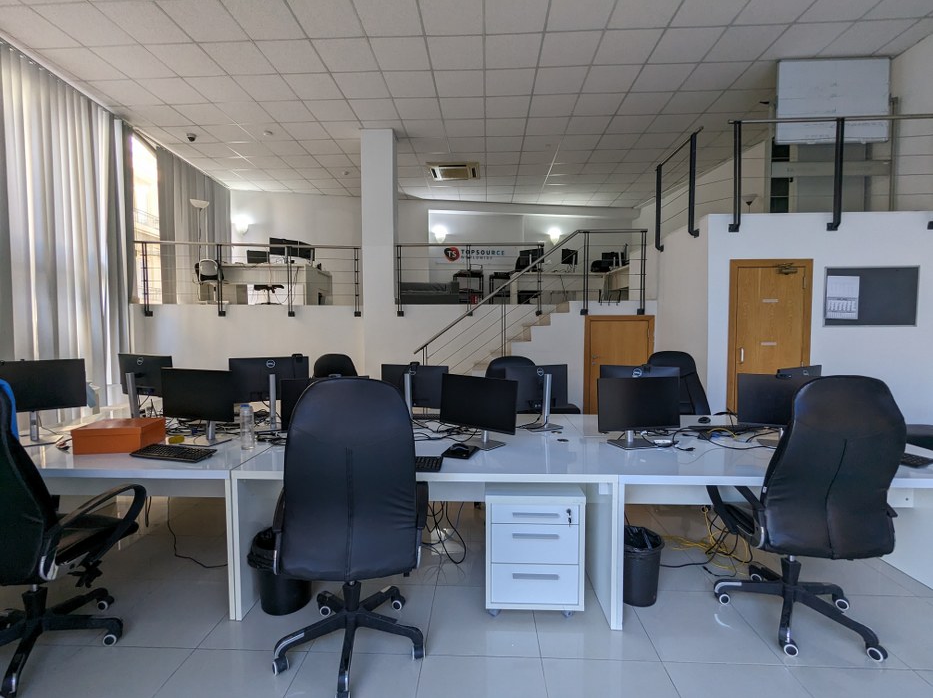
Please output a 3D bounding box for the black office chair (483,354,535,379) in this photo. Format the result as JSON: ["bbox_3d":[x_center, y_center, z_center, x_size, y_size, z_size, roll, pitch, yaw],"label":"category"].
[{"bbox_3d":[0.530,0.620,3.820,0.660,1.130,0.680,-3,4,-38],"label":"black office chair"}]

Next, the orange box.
[{"bbox_3d":[-1.962,0.494,2.461,0.332,0.136,0.265,0,3,-9],"label":"orange box"}]

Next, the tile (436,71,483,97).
[{"bbox_3d":[-0.071,-3.229,5.244,0.600,0.030,0.600,0,3,3],"label":"tile"}]

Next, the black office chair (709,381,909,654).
[{"bbox_3d":[1.591,0.705,2.043,0.640,1.210,0.660,1,3,10],"label":"black office chair"}]

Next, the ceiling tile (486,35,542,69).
[{"bbox_3d":[0.499,-3.192,4.612,0.595,0.025,0.595,0,3,3],"label":"ceiling tile"}]

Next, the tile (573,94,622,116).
[{"bbox_3d":[1.760,-3.260,5.764,0.595,0.025,0.595,0,3,3],"label":"tile"}]

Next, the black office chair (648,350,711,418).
[{"bbox_3d":[1.878,0.631,3.770,0.640,1.188,0.680,0,3,3],"label":"black office chair"}]

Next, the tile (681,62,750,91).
[{"bbox_3d":[2.911,-3.208,5.072,0.600,0.020,0.600,0,3,3],"label":"tile"}]

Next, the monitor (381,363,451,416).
[{"bbox_3d":[-0.367,0.321,2.925,0.500,0.420,0.180,1,4,20],"label":"monitor"}]

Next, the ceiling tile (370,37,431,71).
[{"bbox_3d":[-0.700,-3.195,4.669,0.595,0.025,0.595,0,3,3],"label":"ceiling tile"}]

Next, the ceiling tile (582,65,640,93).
[{"bbox_3d":[1.727,-3.224,5.159,0.600,0.030,0.600,0,3,3],"label":"ceiling tile"}]

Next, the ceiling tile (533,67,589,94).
[{"bbox_3d":[1.127,-3.227,5.182,0.595,0.025,0.595,0,3,3],"label":"ceiling tile"}]

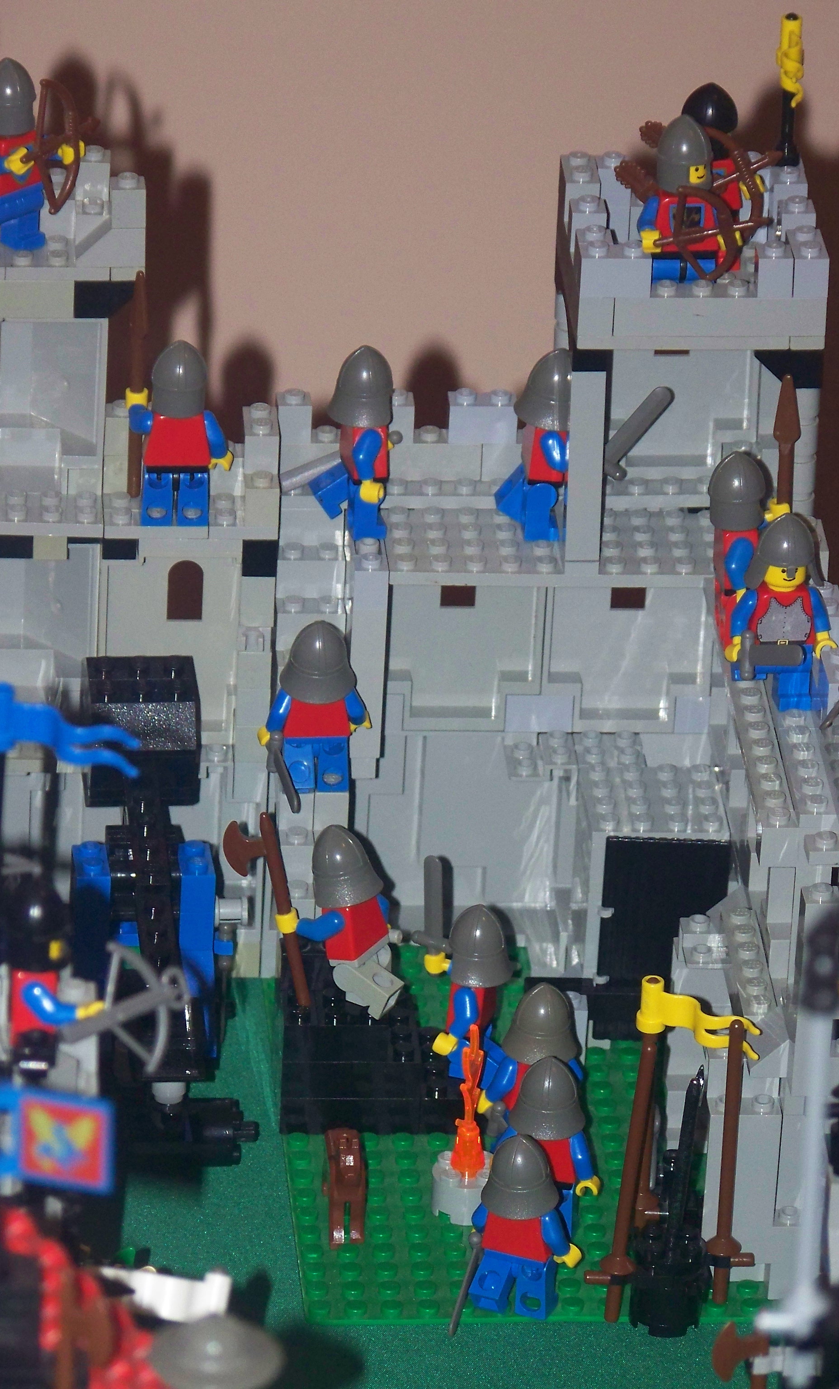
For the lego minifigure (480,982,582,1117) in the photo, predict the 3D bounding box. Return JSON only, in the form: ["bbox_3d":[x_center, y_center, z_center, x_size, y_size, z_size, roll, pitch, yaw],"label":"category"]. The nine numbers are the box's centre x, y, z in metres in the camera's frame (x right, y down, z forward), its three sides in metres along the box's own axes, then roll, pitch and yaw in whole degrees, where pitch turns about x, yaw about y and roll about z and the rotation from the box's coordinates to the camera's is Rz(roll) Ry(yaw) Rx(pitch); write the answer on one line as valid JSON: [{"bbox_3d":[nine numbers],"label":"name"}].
[{"bbox_3d":[0.028,0.086,1.901,0.026,0.046,0.017,-5,27,-14],"label":"lego minifigure"}]

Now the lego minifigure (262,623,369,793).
[{"bbox_3d":[-0.024,0.003,1.908,0.026,0.046,0.017,-1,32,-6],"label":"lego minifigure"}]

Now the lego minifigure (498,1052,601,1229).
[{"bbox_3d":[0.028,0.099,1.875,0.025,0.044,0.016,7,28,8],"label":"lego minifigure"}]

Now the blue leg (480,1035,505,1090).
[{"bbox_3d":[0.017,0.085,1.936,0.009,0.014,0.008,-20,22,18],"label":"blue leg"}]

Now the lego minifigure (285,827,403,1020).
[{"bbox_3d":[-0.015,0.051,1.905,0.024,0.047,0.025,8,25,37],"label":"lego minifigure"}]

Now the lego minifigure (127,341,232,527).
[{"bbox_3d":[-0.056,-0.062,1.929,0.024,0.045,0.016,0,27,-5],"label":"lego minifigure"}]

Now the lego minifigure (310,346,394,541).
[{"bbox_3d":[-0.013,-0.059,1.923,0.021,0.046,0.025,-3,28,-11],"label":"lego minifigure"}]

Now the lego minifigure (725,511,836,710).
[{"bbox_3d":[0.079,-0.019,1.845,0.025,0.045,0.018,0,27,-5],"label":"lego minifigure"}]

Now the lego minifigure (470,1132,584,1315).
[{"bbox_3d":[0.022,0.116,1.843,0.026,0.047,0.017,12,33,17],"label":"lego minifigure"}]

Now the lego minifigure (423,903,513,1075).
[{"bbox_3d":[0.011,0.069,1.915,0.022,0.046,0.025,9,28,13],"label":"lego minifigure"}]

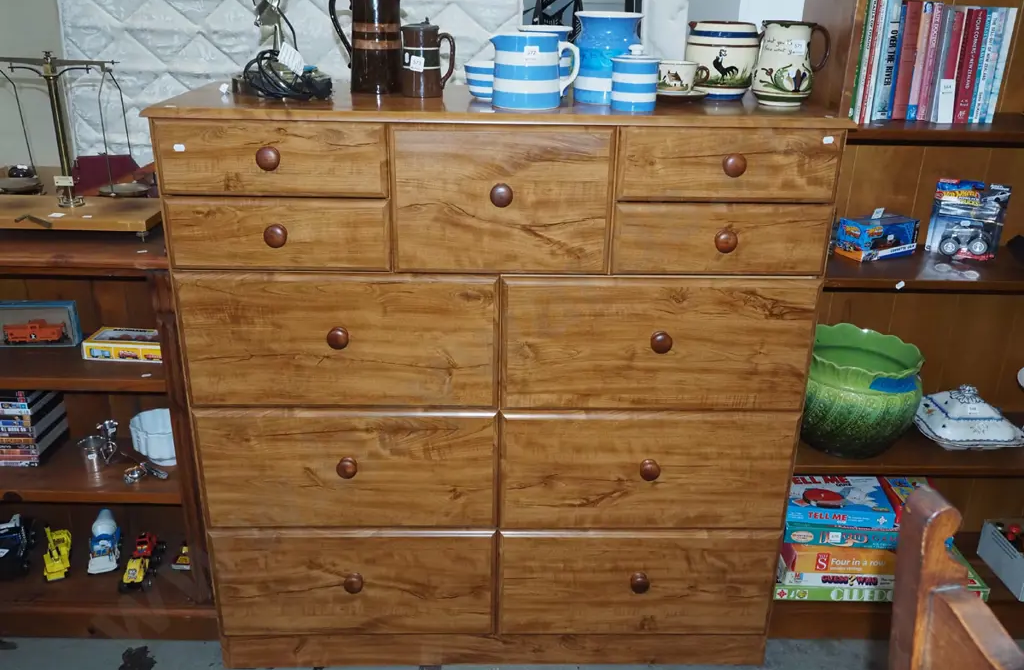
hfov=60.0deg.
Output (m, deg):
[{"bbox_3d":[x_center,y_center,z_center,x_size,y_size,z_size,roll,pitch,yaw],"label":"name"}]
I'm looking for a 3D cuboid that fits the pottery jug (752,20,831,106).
[{"bbox_3d":[0.522,-0.506,1.657,0.131,0.146,0.110,3,22,5],"label":"pottery jug"}]

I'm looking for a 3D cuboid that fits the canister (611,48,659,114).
[{"bbox_3d":[0.214,-0.450,1.550,0.085,0.108,0.085,0,22,-1],"label":"canister"}]

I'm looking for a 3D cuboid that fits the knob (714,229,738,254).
[{"bbox_3d":[0.384,-0.168,1.596,0.040,0.040,0.032,0,22,-1],"label":"knob"}]

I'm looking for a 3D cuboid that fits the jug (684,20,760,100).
[{"bbox_3d":[0.411,-0.525,1.699,0.160,0.138,0.144,-3,23,-9],"label":"jug"}]

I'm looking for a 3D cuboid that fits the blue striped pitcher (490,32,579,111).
[{"bbox_3d":[0.040,-0.473,1.586,0.159,0.121,0.123,-2,22,-7],"label":"blue striped pitcher"}]

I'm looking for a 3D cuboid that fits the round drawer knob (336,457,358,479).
[{"bbox_3d":[-0.326,0.264,1.762,0.040,0.040,0.032,0,22,-1],"label":"round drawer knob"}]

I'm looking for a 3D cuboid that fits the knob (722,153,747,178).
[{"bbox_3d":[0.386,-0.294,1.541,0.040,0.040,0.030,0,22,-2],"label":"knob"}]

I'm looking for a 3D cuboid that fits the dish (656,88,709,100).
[{"bbox_3d":[0.307,-0.447,1.661,0.122,0.020,0.122,1,22,0],"label":"dish"}]

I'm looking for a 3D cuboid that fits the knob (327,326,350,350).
[{"bbox_3d":[-0.322,0.005,1.644,0.040,0.040,0.030,0,22,-2],"label":"knob"}]

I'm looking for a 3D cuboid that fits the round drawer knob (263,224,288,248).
[{"bbox_3d":[-0.418,-0.175,1.568,0.040,0.040,0.030,0,22,-2],"label":"round drawer knob"}]

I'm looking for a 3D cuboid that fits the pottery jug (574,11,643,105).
[{"bbox_3d":[0.180,-0.511,1.638,0.127,0.151,0.127,0,22,-1],"label":"pottery jug"}]

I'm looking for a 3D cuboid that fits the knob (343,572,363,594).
[{"bbox_3d":[-0.331,0.518,1.854,0.040,0.040,0.030,0,22,-2],"label":"knob"}]

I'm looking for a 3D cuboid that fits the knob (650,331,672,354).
[{"bbox_3d":[0.280,0.013,1.669,0.040,0.040,0.032,0,22,-1],"label":"knob"}]

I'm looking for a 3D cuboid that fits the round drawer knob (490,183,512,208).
[{"bbox_3d":[-0.017,-0.246,1.556,0.040,0.040,0.032,0,22,-1],"label":"round drawer knob"}]

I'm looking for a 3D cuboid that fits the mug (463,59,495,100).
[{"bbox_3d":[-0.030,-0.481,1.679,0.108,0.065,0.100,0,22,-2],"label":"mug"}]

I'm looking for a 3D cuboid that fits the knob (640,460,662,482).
[{"bbox_3d":[0.276,0.270,1.769,0.040,0.040,0.030,0,22,-2],"label":"knob"}]

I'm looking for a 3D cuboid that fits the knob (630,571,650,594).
[{"bbox_3d":[0.272,0.526,1.880,0.040,0.040,0.032,0,22,-1],"label":"knob"}]

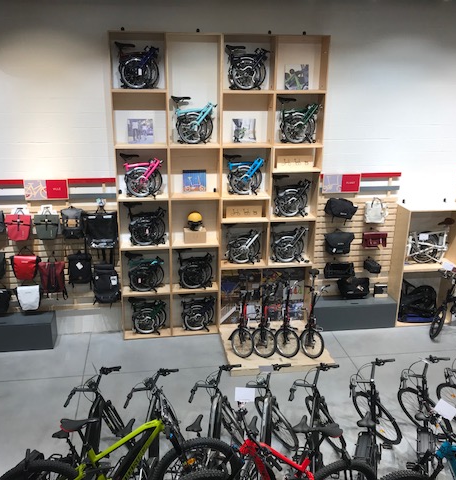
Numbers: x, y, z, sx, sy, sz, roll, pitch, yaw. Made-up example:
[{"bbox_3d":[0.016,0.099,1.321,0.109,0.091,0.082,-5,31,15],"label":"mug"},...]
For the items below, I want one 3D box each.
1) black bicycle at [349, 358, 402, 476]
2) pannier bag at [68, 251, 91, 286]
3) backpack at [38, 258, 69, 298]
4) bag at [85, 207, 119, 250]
[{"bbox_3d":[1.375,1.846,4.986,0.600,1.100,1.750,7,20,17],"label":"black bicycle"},{"bbox_3d":[-2.065,0.398,7.261,0.270,0.450,0.150,-1,19,-7],"label":"pannier bag"},{"bbox_3d":[-2.610,0.568,7.723,0.360,0.530,0.160,-2,18,-8],"label":"backpack"},{"bbox_3d":[-1.734,-0.155,7.120,0.400,0.550,0.150,-1,19,-7],"label":"bag"}]

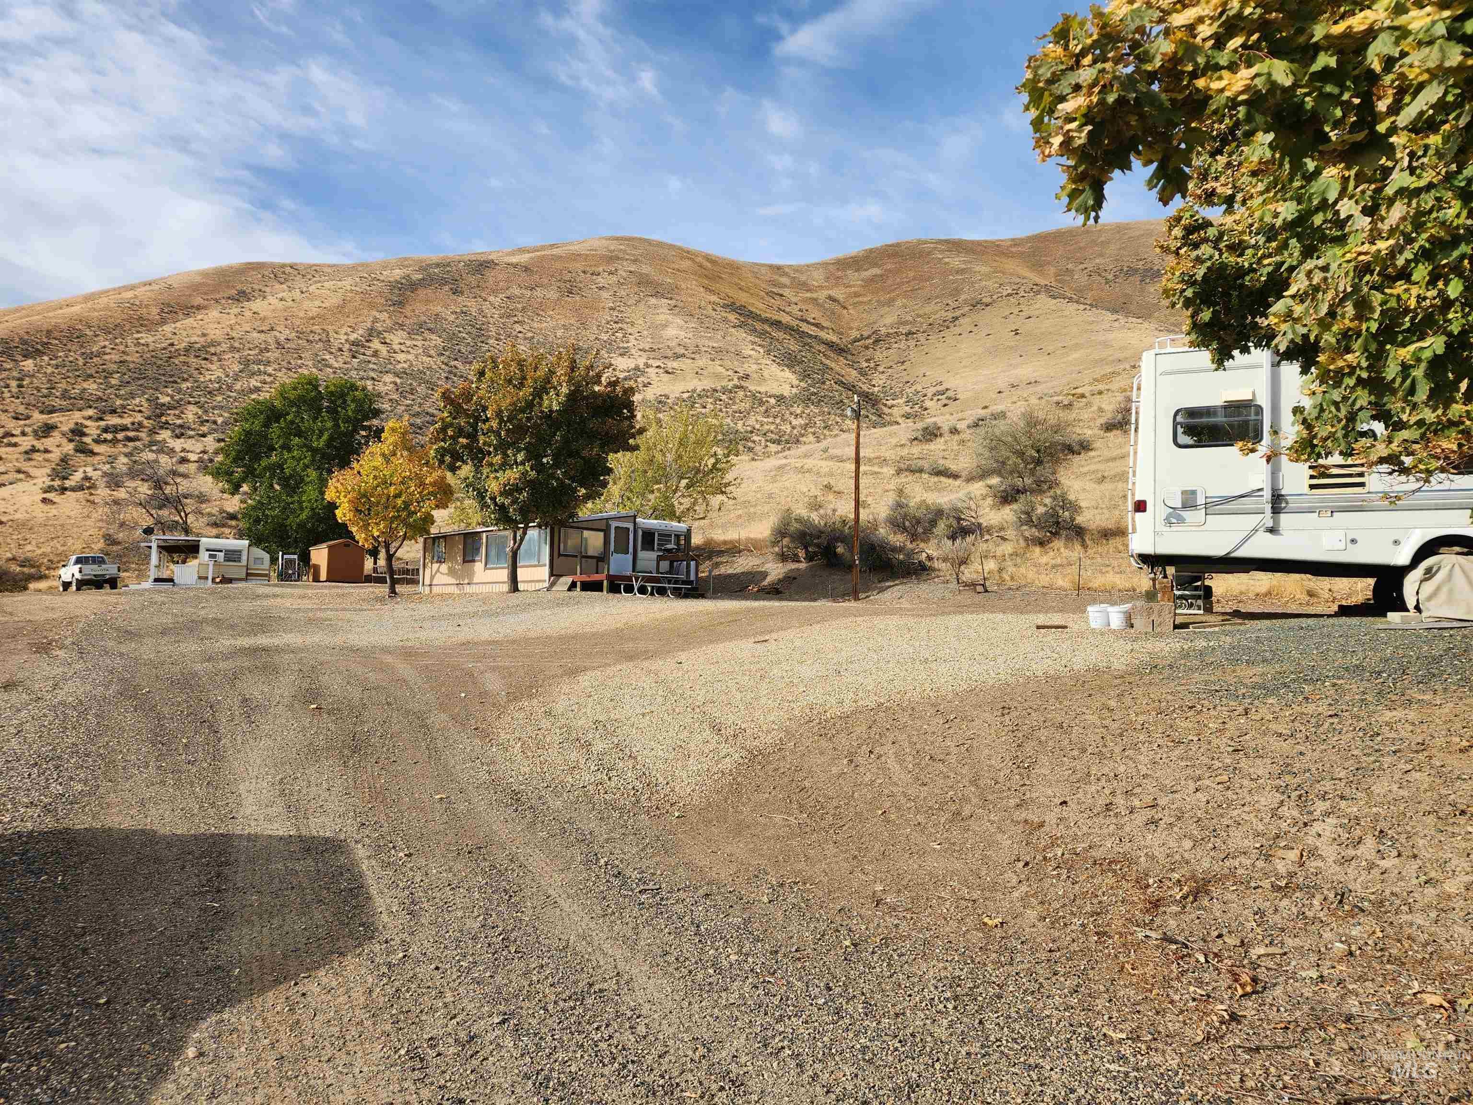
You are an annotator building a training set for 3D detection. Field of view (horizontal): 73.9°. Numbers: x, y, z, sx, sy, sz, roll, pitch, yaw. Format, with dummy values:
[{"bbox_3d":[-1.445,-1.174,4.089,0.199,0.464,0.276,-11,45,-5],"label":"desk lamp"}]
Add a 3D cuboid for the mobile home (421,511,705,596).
[{"bbox_3d":[-7.360,0.060,39.900,6.300,2.950,10.800,1,-2,-44],"label":"mobile home"}]

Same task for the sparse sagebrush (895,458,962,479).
[{"bbox_3d":[10.376,-4.518,53.000,3.600,1.150,2.000,0,-2,0],"label":"sparse sagebrush"}]

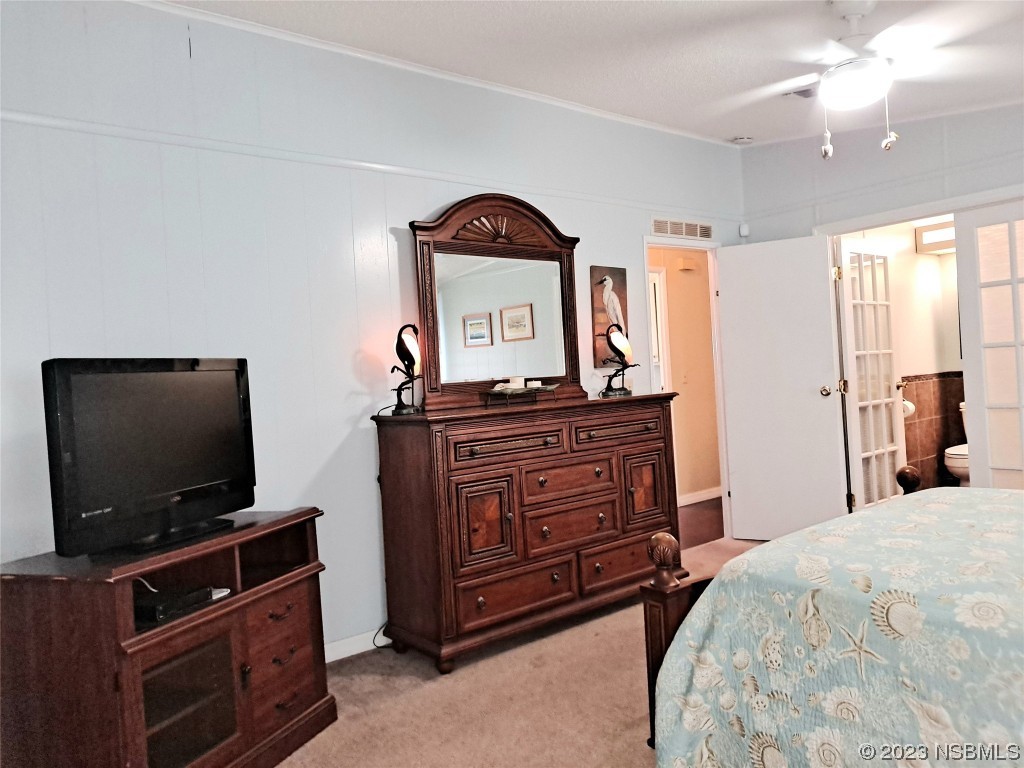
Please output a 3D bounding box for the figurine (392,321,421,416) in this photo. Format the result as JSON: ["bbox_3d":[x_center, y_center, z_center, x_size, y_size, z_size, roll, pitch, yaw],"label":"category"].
[{"bbox_3d":[-0.482,-0.066,3.395,0.145,0.420,0.175,-3,1,42],"label":"figurine"}]

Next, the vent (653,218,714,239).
[{"bbox_3d":[1.181,-1.044,5.018,0.640,0.110,0.030,-4,1,-38],"label":"vent"}]

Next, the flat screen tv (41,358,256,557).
[{"bbox_3d":[-1.185,0.213,2.559,0.210,0.600,0.800,-3,1,22],"label":"flat screen tv"}]

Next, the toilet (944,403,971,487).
[{"bbox_3d":[3.884,0.551,6.083,0.720,0.770,0.460,-4,1,-38],"label":"toilet"}]

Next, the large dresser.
[{"bbox_3d":[0.169,0.639,3.783,1.645,1.075,0.505,-4,1,-38],"label":"large dresser"}]

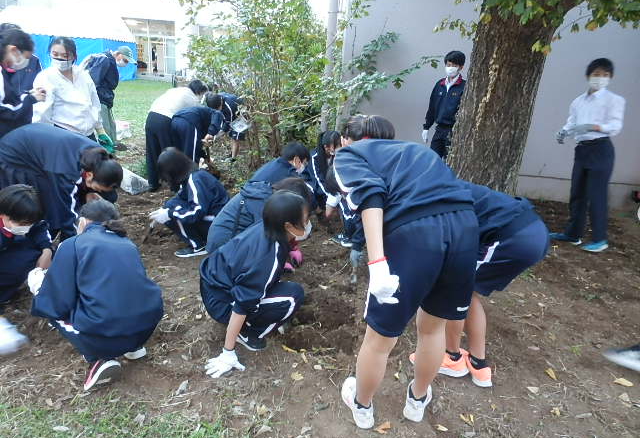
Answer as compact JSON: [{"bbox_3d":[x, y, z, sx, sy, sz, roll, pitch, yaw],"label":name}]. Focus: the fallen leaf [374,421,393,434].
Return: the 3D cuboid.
[{"bbox_3d":[0.263,0.856,1.816,0.070,0.025,0.050,-6,21,-25],"label":"fallen leaf"}]

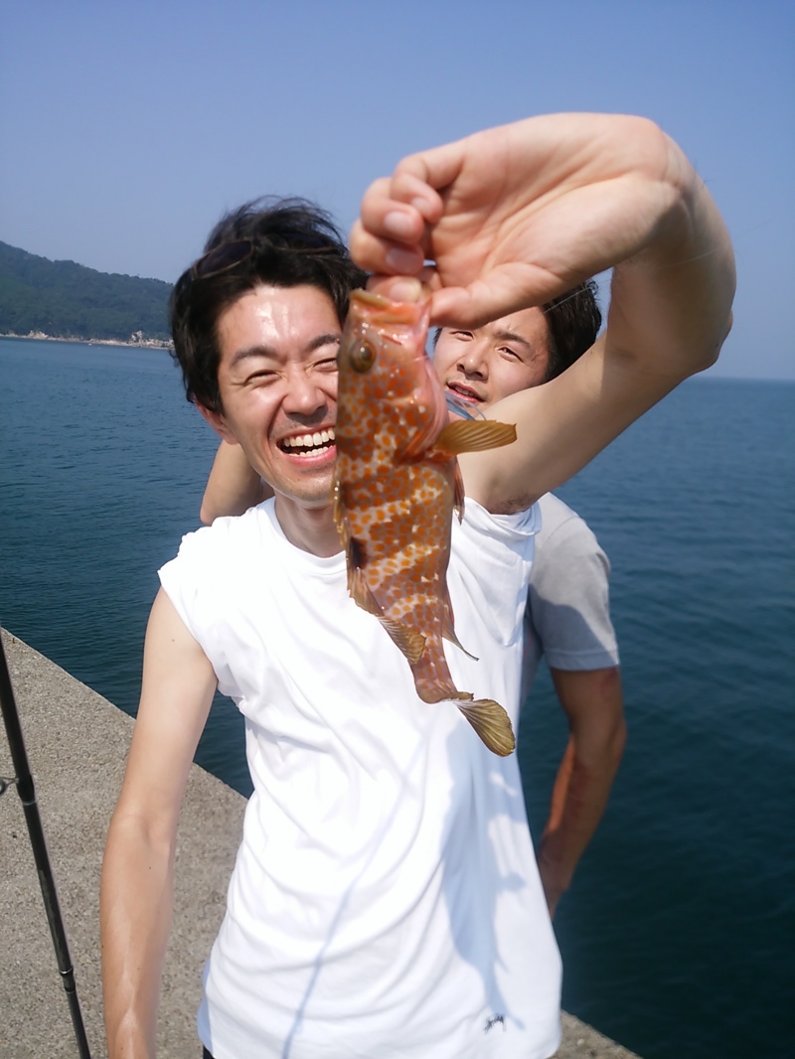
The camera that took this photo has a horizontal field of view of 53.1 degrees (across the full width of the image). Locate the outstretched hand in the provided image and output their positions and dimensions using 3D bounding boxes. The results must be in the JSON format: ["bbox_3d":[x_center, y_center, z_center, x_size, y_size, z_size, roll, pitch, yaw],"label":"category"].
[{"bbox_3d":[0.058,-0.144,0.375,0.150,0.090,0.080,-13,7,-9],"label":"outstretched hand"}]

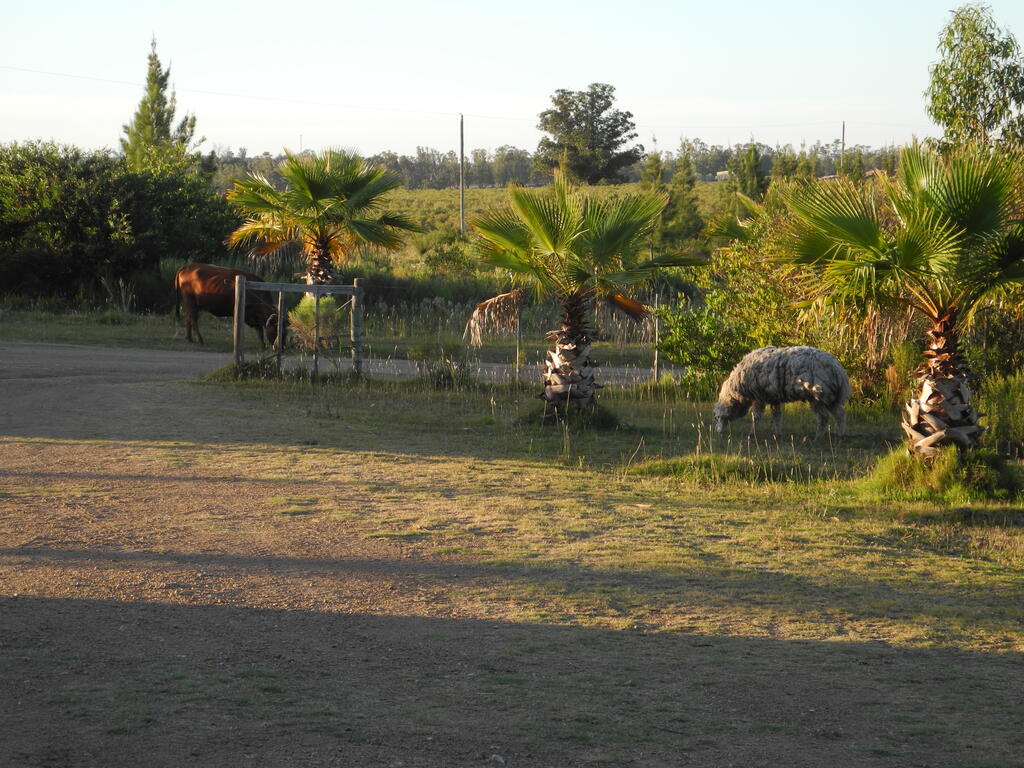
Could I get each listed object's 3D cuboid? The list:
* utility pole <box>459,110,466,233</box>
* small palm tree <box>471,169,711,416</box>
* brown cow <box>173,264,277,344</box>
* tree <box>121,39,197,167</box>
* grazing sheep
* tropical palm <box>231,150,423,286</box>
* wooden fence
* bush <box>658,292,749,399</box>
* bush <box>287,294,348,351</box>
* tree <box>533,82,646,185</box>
[{"bbox_3d":[-2.848,-11.885,159.736,0.220,7.161,0.220,0,4,0],"label":"utility pole"},{"bbox_3d":[0.740,-0.935,27.913,2.380,2.370,2.300,0,4,0],"label":"small palm tree"},{"bbox_3d":[-3.942,-1.100,38.756,1.750,1.185,0.550,2,5,28],"label":"brown cow"},{"bbox_3d":[-8.287,-5.222,64.793,2.400,5.621,2.300,0,4,0],"label":"tree"},{"bbox_3d":[2.345,0.082,24.171,1.200,0.786,0.480,1,4,16],"label":"grazing sheep"},{"bbox_3d":[-2.644,-1.910,38.700,2.700,2.725,2.600,0,4,0],"label":"tropical palm"},{"bbox_3d":[-2.495,-0.676,32.457,1.550,1.157,0.160,1,4,12],"label":"wooden fence"},{"bbox_3d":[2.063,-0.411,29.758,1.050,1.136,1.000,0,4,0],"label":"bush"},{"bbox_3d":[-2.609,-0.831,37.272,0.800,0.765,0.750,0,4,0],"label":"bush"},{"bbox_3d":[11.148,-35.686,399.441,15.800,15.168,14.500,0,4,0],"label":"tree"}]

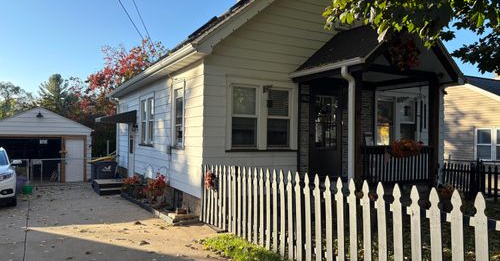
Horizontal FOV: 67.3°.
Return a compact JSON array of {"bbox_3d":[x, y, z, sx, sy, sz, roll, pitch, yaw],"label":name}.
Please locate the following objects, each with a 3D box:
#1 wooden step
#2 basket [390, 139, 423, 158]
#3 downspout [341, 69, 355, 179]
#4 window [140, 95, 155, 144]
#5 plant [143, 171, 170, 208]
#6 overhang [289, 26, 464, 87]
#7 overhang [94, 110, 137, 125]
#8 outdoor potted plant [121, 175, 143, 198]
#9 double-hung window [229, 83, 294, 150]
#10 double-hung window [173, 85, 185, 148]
[{"bbox_3d":[-4.670,1.924,12.937,1.170,0.400,1.500,1,-1,-29],"label":"wooden step"},{"bbox_3d":[3.164,0.359,7.547,0.620,0.360,0.480,1,-1,-29],"label":"basket"},{"bbox_3d":[1.833,0.133,7.050,0.220,2.600,0.090,1,-1,-29],"label":"downspout"},{"bbox_3d":[-3.201,-0.276,11.622,0.110,1.420,1.850,1,-1,-29],"label":"window"},{"bbox_3d":[-2.361,1.502,9.451,0.540,0.860,0.560,1,-1,-29],"label":"plant"},{"bbox_3d":[2.674,-1.713,8.200,2.870,1.350,2.330,1,-1,-29],"label":"overhang"},{"bbox_3d":[-4.741,-0.473,13.225,1.170,0.460,1.560,1,-1,-29],"label":"overhang"},{"bbox_3d":[-3.741,1.766,11.909,0.560,0.650,0.560,1,-1,-29],"label":"outdoor potted plant"},{"bbox_3d":[0.299,-0.280,8.206,1.690,1.420,0.110,1,-1,-29],"label":"double-hung window"},{"bbox_3d":[-1.707,-0.297,8.906,0.110,1.420,0.950,1,-1,-29],"label":"double-hung window"}]

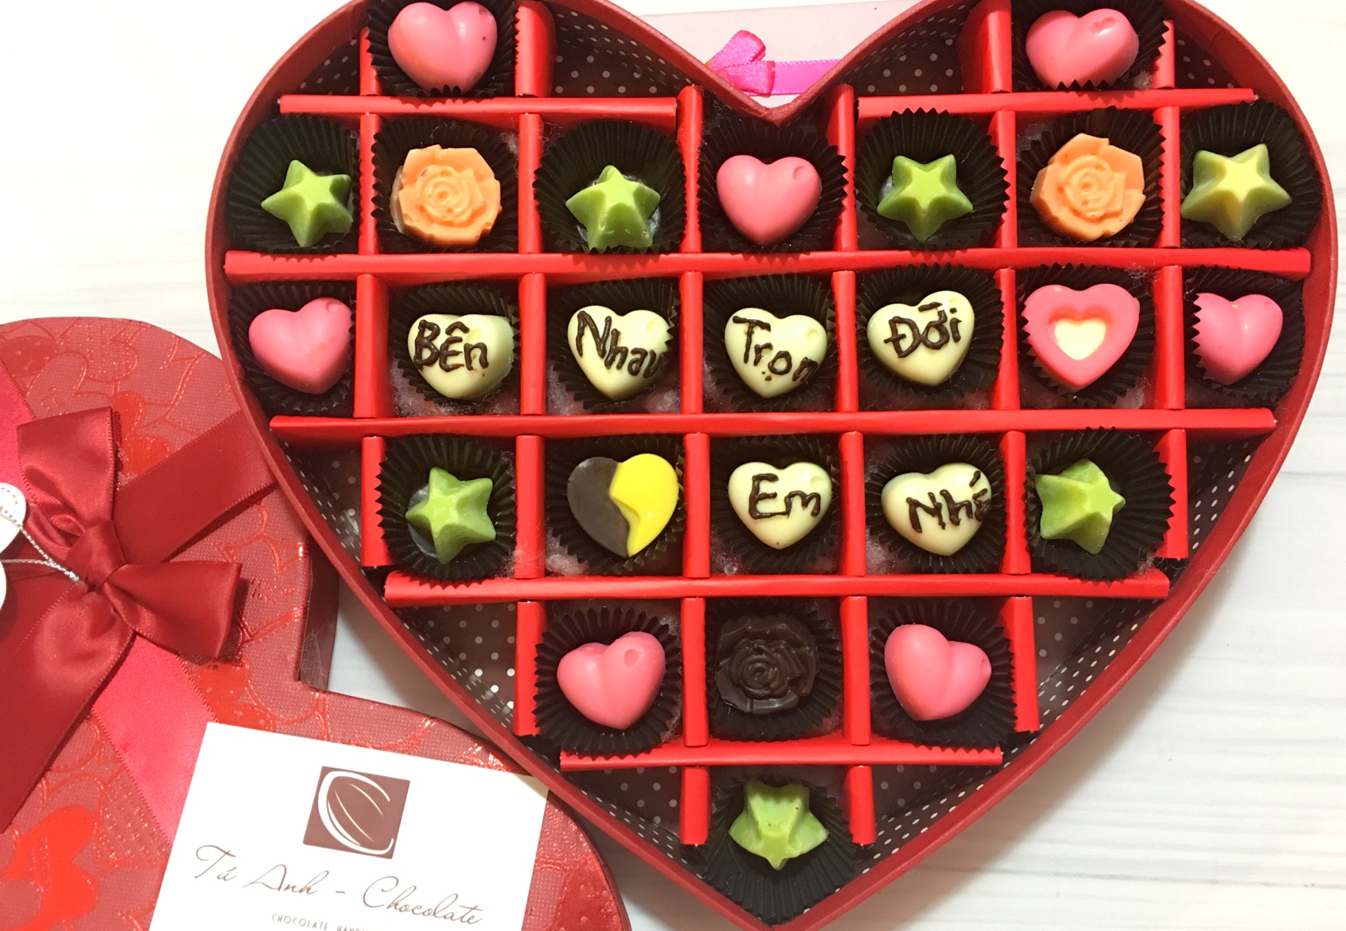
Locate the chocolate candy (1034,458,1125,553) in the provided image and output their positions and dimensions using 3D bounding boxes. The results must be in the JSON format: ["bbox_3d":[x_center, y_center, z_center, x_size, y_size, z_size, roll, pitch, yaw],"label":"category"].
[{"bbox_3d":[0.106,0.009,0.288,0.025,0.013,0.026,-8,81,-4],"label":"chocolate candy"}]

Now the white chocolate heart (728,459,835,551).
[{"bbox_3d":[0.028,0.010,0.291,0.027,0.015,0.023,0,86,0],"label":"white chocolate heart"}]

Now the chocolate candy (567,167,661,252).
[{"bbox_3d":[-0.015,-0.070,0.296,0.026,0.013,0.025,0,80,-7],"label":"chocolate candy"}]

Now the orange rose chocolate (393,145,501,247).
[{"bbox_3d":[-0.060,-0.071,0.297,0.028,0.014,0.027,0,86,0],"label":"orange rose chocolate"}]

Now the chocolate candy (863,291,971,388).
[{"bbox_3d":[0.065,-0.034,0.290,0.027,0.014,0.024,-12,86,-1],"label":"chocolate candy"}]

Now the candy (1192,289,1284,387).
[{"bbox_3d":[0.147,-0.034,0.295,0.028,0.015,0.025,3,86,0],"label":"candy"}]

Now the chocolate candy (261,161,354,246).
[{"bbox_3d":[-0.097,-0.070,0.297,0.025,0.015,0.024,6,94,-9],"label":"chocolate candy"}]

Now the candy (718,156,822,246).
[{"bbox_3d":[0.025,-0.071,0.297,0.028,0.015,0.024,4,86,0],"label":"candy"}]

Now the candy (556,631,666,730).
[{"bbox_3d":[-0.015,0.057,0.288,0.029,0.015,0.024,-17,86,-1],"label":"candy"}]

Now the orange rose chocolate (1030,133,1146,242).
[{"bbox_3d":[0.104,-0.070,0.283,0.028,0.013,0.028,0,99,21],"label":"orange rose chocolate"}]

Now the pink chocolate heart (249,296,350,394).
[{"bbox_3d":[-0.098,-0.032,0.290,0.027,0.014,0.025,-15,86,-1],"label":"pink chocolate heart"}]

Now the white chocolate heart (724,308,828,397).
[{"bbox_3d":[0.027,-0.030,0.292,0.027,0.014,0.024,8,86,1],"label":"white chocolate heart"}]

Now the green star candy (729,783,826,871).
[{"bbox_3d":[0.027,0.093,0.286,0.026,0.015,0.024,-1,98,0],"label":"green star candy"}]

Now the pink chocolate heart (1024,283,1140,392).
[{"bbox_3d":[0.106,-0.033,0.295,0.028,0.013,0.027,-1,86,0],"label":"pink chocolate heart"}]

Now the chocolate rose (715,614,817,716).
[{"bbox_3d":[0.023,0.051,0.287,0.028,0.013,0.027,0,88,7],"label":"chocolate rose"}]

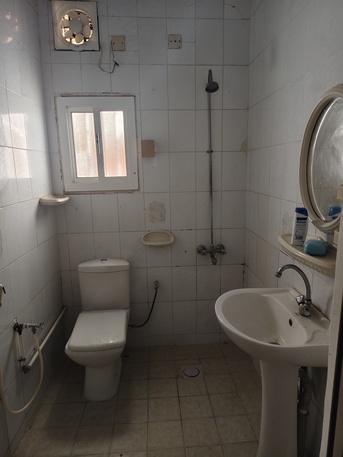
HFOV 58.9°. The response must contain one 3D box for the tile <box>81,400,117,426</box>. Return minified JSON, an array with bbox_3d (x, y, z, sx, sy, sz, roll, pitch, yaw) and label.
[{"bbox_3d":[-0.441,1.152,1.893,0.198,0.010,0.196,-2,11,-3],"label":"tile"}]

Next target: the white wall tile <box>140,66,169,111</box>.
[{"bbox_3d":[-0.122,-1.010,2.191,0.200,0.300,0.010,-2,11,-3],"label":"white wall tile"}]

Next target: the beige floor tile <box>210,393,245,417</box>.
[{"bbox_3d":[0.351,1.117,1.928,0.198,0.010,0.198,-2,11,-3],"label":"beige floor tile"}]

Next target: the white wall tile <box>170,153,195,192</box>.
[{"bbox_3d":[0.085,-0.432,2.317,0.200,0.300,0.010,-2,11,-3],"label":"white wall tile"}]

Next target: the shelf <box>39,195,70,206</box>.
[{"bbox_3d":[-0.803,-0.196,2.125,0.155,0.055,0.270,-2,11,-4],"label":"shelf"}]

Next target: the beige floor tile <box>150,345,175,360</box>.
[{"bbox_3d":[-0.084,1.022,2.458,0.198,0.010,0.198,-2,11,-3],"label":"beige floor tile"}]

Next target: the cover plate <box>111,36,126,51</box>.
[{"bbox_3d":[-0.366,-1.282,2.107,0.088,0.090,0.010,-2,11,-4],"label":"cover plate"}]

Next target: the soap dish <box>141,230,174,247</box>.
[{"bbox_3d":[-0.104,0.075,2.331,0.250,0.095,0.120,-2,11,-4],"label":"soap dish"}]

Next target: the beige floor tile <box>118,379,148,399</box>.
[{"bbox_3d":[-0.258,1.097,2.069,0.200,0.010,0.193,-2,11,-3],"label":"beige floor tile"}]

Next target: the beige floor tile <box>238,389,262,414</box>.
[{"bbox_3d":[0.551,1.107,1.935,0.200,0.010,0.193,-2,11,-3],"label":"beige floor tile"}]

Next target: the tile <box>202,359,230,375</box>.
[{"bbox_3d":[0.323,1.042,2.295,0.200,0.010,0.193,-2,11,-3],"label":"tile"}]

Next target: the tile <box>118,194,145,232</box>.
[{"bbox_3d":[-0.308,-0.125,2.352,0.200,0.300,0.010,-2,11,-3],"label":"tile"}]

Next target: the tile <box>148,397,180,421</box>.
[{"bbox_3d":[-0.042,1.139,1.915,0.198,0.010,0.196,-2,11,-3],"label":"tile"}]

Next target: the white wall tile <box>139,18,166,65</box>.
[{"bbox_3d":[-0.131,-1.304,2.123,0.200,0.300,0.010,-2,11,-4],"label":"white wall tile"}]

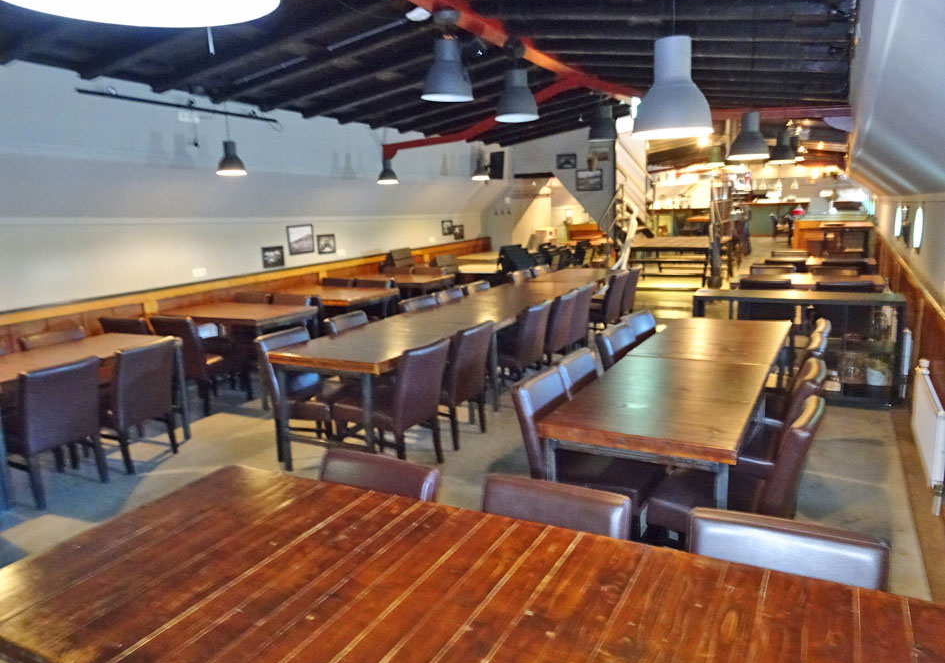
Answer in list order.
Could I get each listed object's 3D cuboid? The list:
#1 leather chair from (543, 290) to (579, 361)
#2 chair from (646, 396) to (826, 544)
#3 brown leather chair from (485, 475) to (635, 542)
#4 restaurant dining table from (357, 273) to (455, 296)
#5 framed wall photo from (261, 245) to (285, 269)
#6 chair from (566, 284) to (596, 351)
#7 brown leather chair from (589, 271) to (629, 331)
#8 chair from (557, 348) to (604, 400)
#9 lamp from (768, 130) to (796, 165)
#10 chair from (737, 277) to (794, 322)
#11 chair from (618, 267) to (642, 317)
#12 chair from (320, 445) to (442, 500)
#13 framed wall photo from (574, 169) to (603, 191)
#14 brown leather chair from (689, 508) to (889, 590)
[{"bbox_3d":[0.581,0.061,6.051,0.610,0.830,0.450,4,13,28],"label":"leather chair"},{"bbox_3d":[1.049,0.722,2.810,0.620,0.870,0.460,4,12,31],"label":"chair"},{"bbox_3d":[0.131,0.936,1.874,0.460,0.870,0.620,3,12,28],"label":"brown leather chair"},{"bbox_3d":[-0.968,-0.287,8.959,1.350,0.800,0.800,3,12,28],"label":"restaurant dining table"},{"bbox_3d":[-2.149,-0.799,7.370,0.025,0.225,0.280,4,13,28],"label":"framed wall photo"},{"bbox_3d":[0.805,-0.024,6.443,0.610,0.830,0.450,4,13,28],"label":"chair"},{"bbox_3d":[1.313,-0.223,7.352,0.610,0.830,0.450,4,13,28],"label":"brown leather chair"},{"bbox_3d":[0.795,0.550,3.524,0.610,0.830,0.450,4,13,28],"label":"chair"},{"bbox_3d":[4.329,-2.552,9.550,0.380,0.440,0.380,4,13,28],"label":"lamp"},{"bbox_3d":[2.974,-0.118,6.901,0.460,0.870,0.620,3,12,28],"label":"chair"},{"bbox_3d":[1.717,-0.356,8.492,0.620,0.870,0.460,3,12,28],"label":"chair"},{"bbox_3d":[-0.441,0.904,2.182,0.460,0.870,0.620,3,12,28],"label":"chair"},{"bbox_3d":[1.976,-2.547,11.527,0.460,0.350,0.030,3,12,28],"label":"framed wall photo"},{"bbox_3d":[0.677,0.968,1.570,0.460,0.870,0.620,3,12,28],"label":"brown leather chair"}]

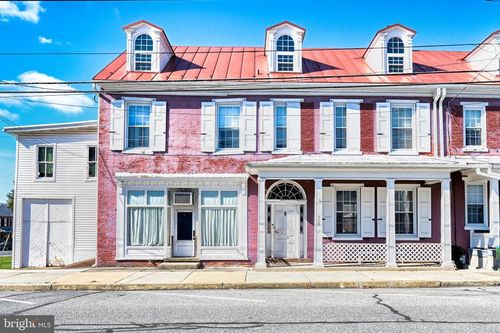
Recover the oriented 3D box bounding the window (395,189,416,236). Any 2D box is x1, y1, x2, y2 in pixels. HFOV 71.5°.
[{"bbox_3d":[6.095,1.801,13.816,1.003,1.935,0.150,0,-1,-2],"label":"window"}]

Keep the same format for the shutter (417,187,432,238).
[{"bbox_3d":[6.914,1.820,13.739,0.562,2.002,0.050,0,-1,-2],"label":"shutter"}]

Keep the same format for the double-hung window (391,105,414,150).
[{"bbox_3d":[6.082,-1.562,13.886,0.976,1.895,0.150,0,-1,-2],"label":"double-hung window"}]

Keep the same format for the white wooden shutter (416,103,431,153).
[{"bbox_3d":[6.899,-1.540,13.809,0.544,1.971,0.050,0,-1,-2],"label":"white wooden shutter"}]

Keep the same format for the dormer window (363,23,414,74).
[{"bbox_3d":[6.015,-4.790,15.428,1.625,2.072,2.300,0,-1,-2],"label":"dormer window"}]

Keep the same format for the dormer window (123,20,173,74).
[{"bbox_3d":[-4.301,-4.811,15.131,1.638,2.110,2.300,0,-1,-2],"label":"dormer window"}]

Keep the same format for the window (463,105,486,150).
[{"bbox_3d":[9.001,-1.551,13.970,0.947,1.866,0.150,0,-1,-2],"label":"window"}]

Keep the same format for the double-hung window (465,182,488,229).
[{"bbox_3d":[9.034,1.544,13.906,0.955,1.889,0.150,0,-1,-2],"label":"double-hung window"}]

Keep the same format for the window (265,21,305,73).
[{"bbox_3d":[1.415,-4.858,15.296,1.677,2.156,2.300,0,-1,-2],"label":"window"}]

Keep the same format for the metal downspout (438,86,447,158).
[{"bbox_3d":[7.585,-1.665,13.691,0.130,2.716,0.330,0,-1,-2],"label":"metal downspout"}]

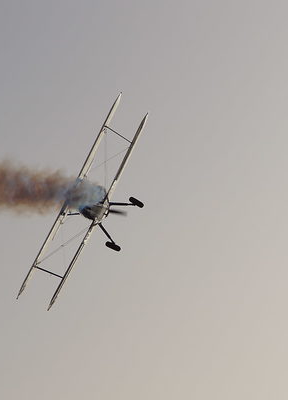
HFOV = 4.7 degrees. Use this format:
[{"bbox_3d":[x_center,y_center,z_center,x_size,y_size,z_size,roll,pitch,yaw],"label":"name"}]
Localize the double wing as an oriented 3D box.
[{"bbox_3d":[-2.089,0.373,146.500,2.950,9.800,7.550,27,-1,6],"label":"double wing"}]

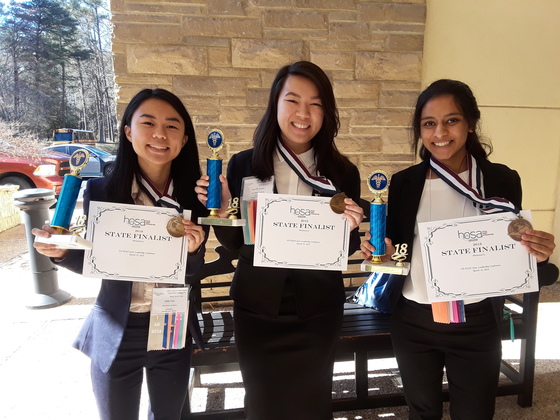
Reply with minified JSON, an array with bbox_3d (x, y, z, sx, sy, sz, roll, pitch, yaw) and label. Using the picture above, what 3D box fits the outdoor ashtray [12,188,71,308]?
[{"bbox_3d":[-2.059,0.320,3.919,0.370,0.990,0.370,-2,11,0],"label":"outdoor ashtray"}]

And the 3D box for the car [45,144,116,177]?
[{"bbox_3d":[-7.670,-1.870,18.000,4.600,1.440,1.800,2,11,5],"label":"car"}]

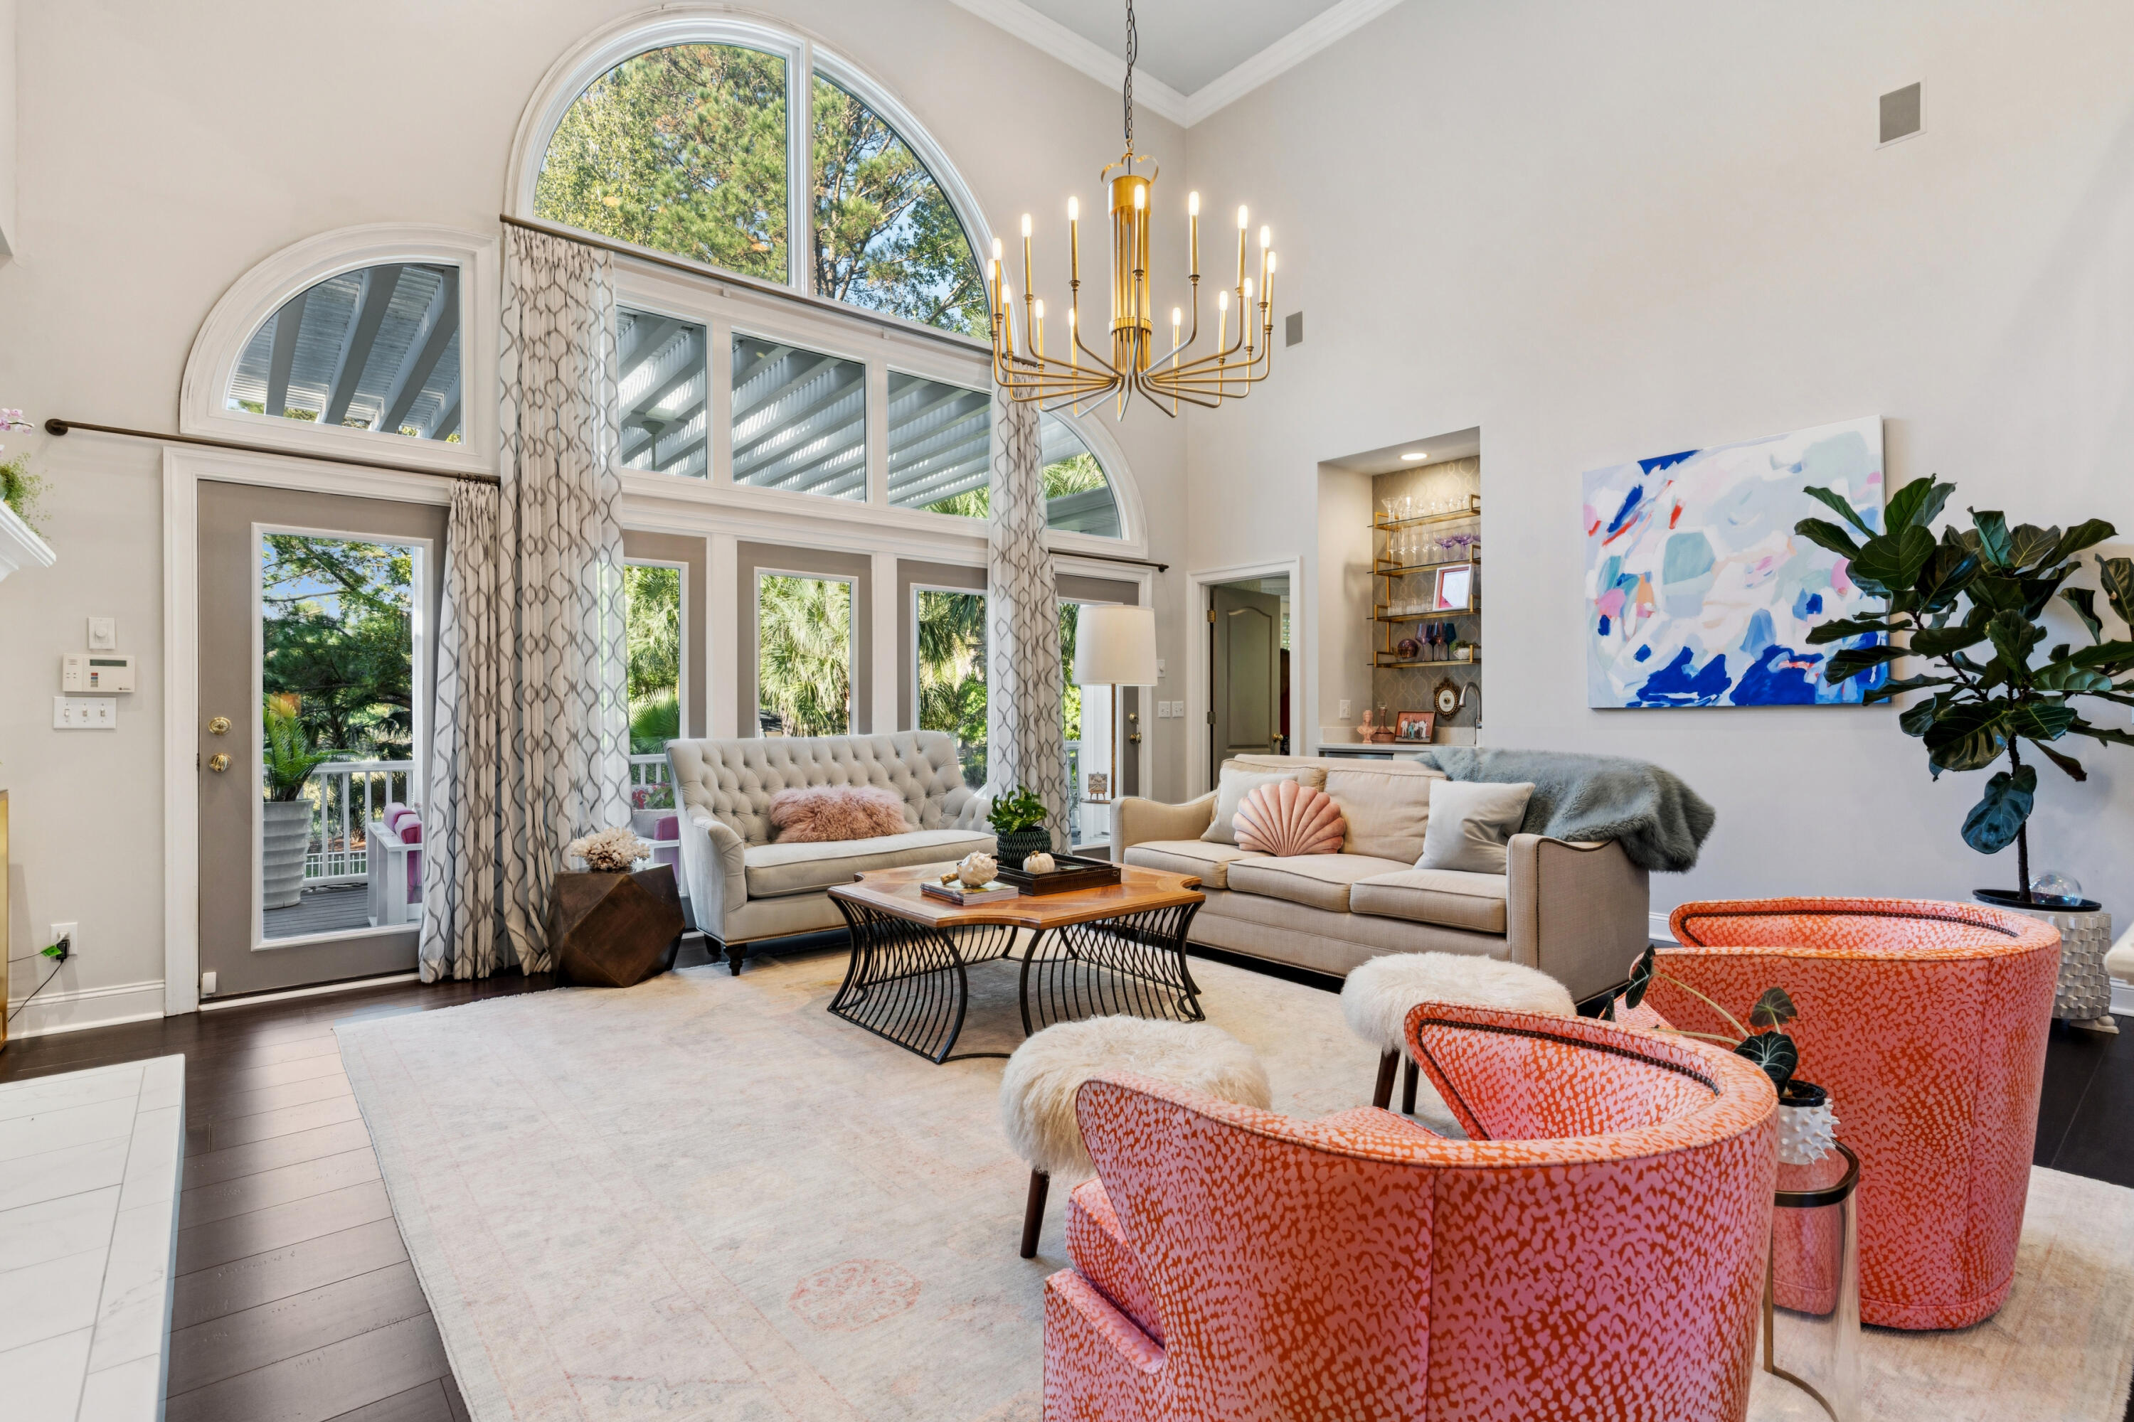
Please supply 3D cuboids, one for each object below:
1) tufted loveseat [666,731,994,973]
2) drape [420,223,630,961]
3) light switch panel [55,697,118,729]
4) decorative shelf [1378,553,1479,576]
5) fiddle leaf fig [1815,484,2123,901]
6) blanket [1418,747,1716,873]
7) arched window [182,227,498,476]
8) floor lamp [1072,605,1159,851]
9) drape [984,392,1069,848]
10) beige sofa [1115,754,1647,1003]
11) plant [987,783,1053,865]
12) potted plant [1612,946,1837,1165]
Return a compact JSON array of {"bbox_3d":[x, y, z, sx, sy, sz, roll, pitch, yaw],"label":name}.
[{"bbox_3d":[-1.052,0.630,5.152,1.700,1.010,0.780,0,0,-41],"label":"tufted loveseat"},{"bbox_3d":[-2.352,-0.485,4.443,0.830,3.240,0.220,0,0,-40],"label":"drape"},{"bbox_3d":[-3.557,0.009,3.652,0.162,0.115,0.012,0,0,-40],"label":"light switch panel"},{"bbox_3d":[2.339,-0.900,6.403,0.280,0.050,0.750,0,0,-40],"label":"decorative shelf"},{"bbox_3d":[3.386,-0.067,3.817,0.800,1.570,0.970,0,0,-40],"label":"fiddle leaf fig"},{"bbox_3d":[1.953,0.391,4.150,0.680,0.460,1.080,0,0,-40],"label":"blanket"},{"bbox_3d":[-2.946,-1.605,4.162,1.070,1.080,0.100,0,0,-40],"label":"arched window"},{"bbox_3d":[0.243,0.291,5.399,0.440,1.700,0.440,0,0,0],"label":"floor lamp"},{"bbox_3d":[-0.244,-0.525,6.315,0.580,3.320,0.160,0,0,-40],"label":"drape"},{"bbox_3d":[1.252,0.690,4.422,0.960,0.890,2.040,0,0,-41],"label":"beige sofa"},{"bbox_3d":[-0.190,0.480,4.100,0.240,0.350,0.240,0,0,0],"label":"plant"},{"bbox_3d":[1.084,0.558,1.660,0.340,0.330,0.260,0,0,6],"label":"potted plant"}]

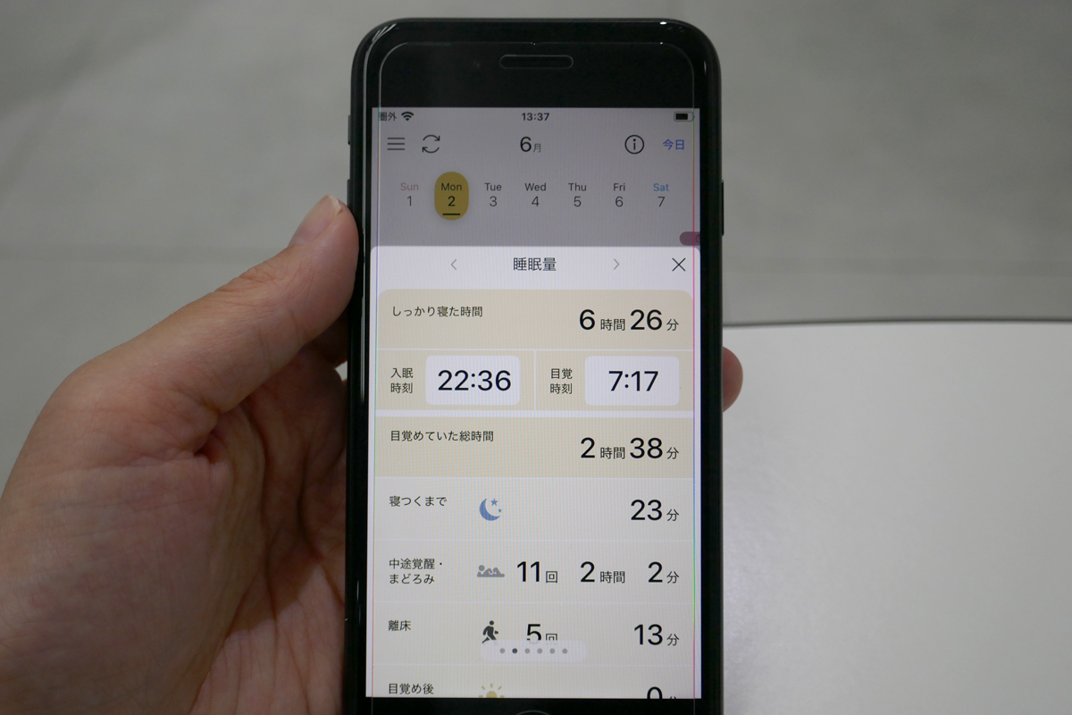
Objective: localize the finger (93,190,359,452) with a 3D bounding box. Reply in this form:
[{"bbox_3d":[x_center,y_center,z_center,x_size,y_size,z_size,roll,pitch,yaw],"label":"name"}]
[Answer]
[{"bbox_3d":[-0.054,-0.004,0.189,0.060,0.023,0.022,-39,18,2],"label":"finger"}]

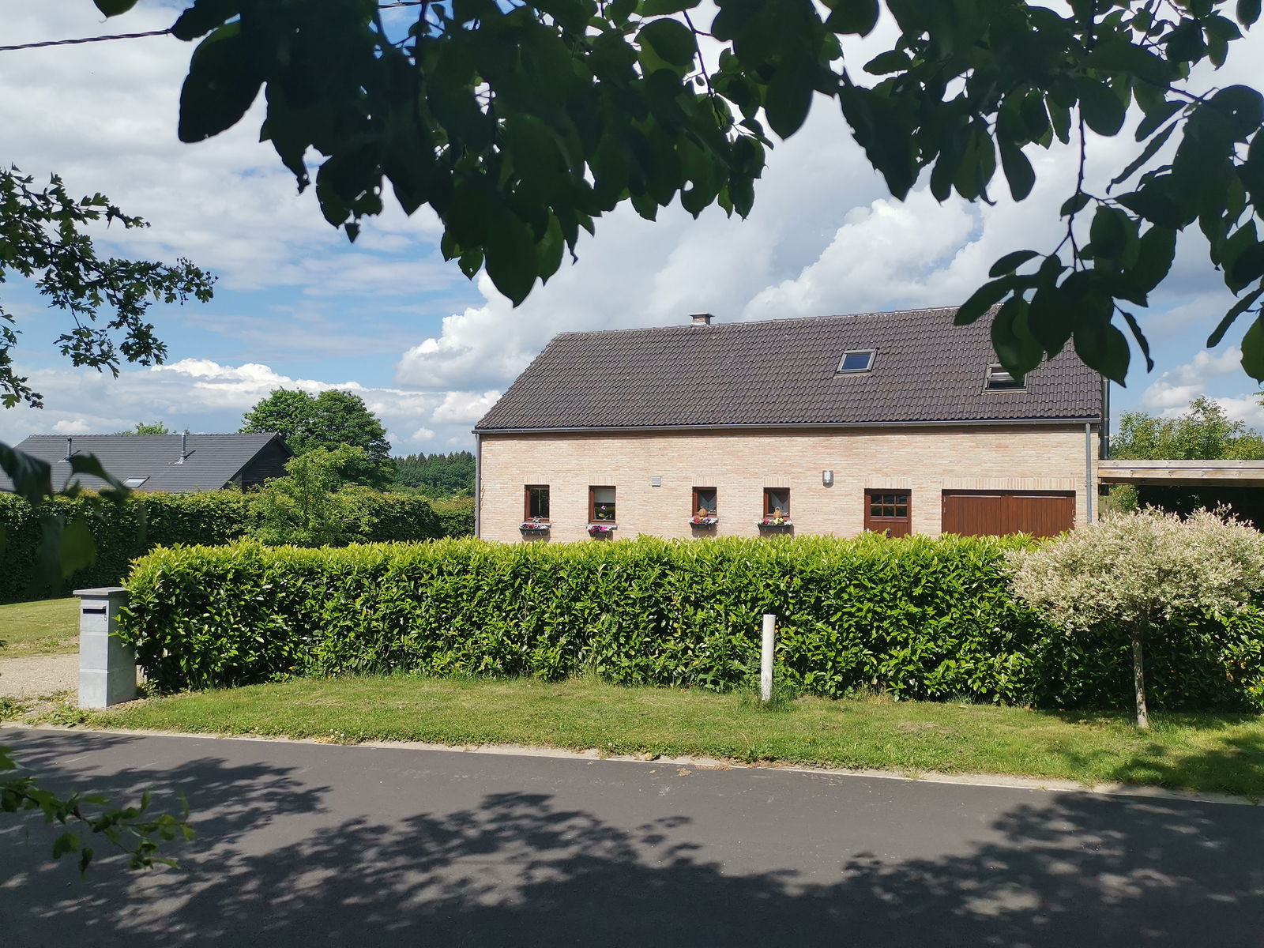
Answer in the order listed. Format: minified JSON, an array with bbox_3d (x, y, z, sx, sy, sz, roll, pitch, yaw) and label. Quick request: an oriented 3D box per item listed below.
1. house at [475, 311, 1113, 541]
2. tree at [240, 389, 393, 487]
[{"bbox_3d":[4.441,-0.931,26.330,14.956,6.948,8.651,0,-1,26],"label":"house"},{"bbox_3d":[-21.826,-1.033,67.912,10.400,9.720,10.400,1,-1,0],"label":"tree"}]

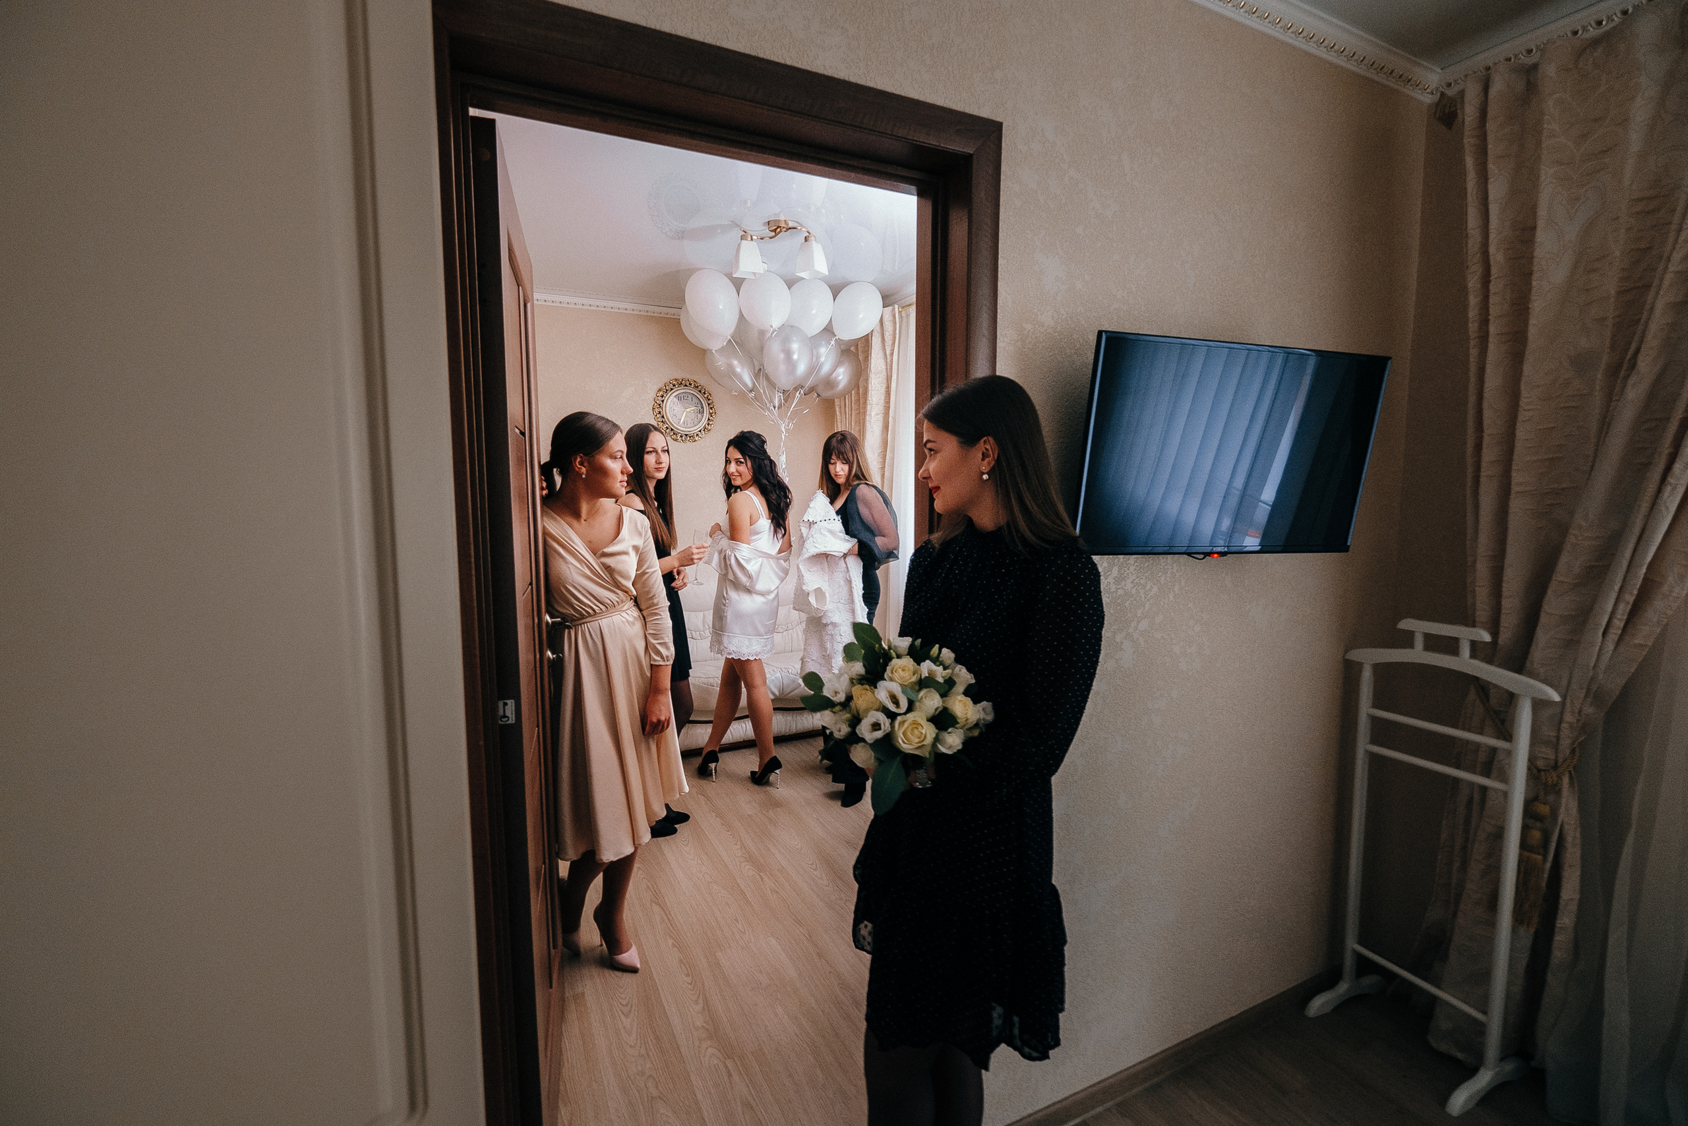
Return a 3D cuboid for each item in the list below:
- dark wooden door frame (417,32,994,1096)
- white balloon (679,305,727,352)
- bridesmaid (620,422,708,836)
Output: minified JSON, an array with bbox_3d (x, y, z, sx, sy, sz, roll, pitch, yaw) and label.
[{"bbox_3d":[-0.159,0.258,1.247,0.958,2.102,0.150,-3,6,-26],"label":"dark wooden door frame"},{"bbox_3d":[-0.749,-1.285,3.820,0.260,0.310,0.260,-27,-6,0],"label":"white balloon"},{"bbox_3d":[-0.796,0.281,2.991,0.450,1.719,0.420,4,7,30],"label":"bridesmaid"}]

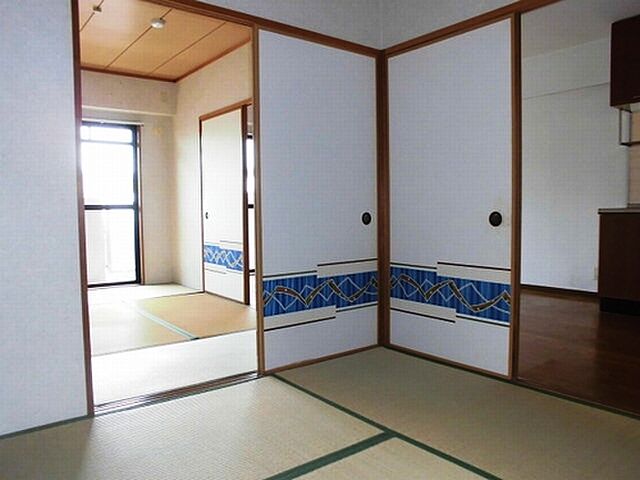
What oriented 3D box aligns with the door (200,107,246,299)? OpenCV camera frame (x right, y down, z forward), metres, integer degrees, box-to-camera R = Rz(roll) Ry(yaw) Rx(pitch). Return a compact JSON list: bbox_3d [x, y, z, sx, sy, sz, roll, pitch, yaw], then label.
[{"bbox_3d":[-0.974,-0.317,4.799,0.035,1.790,0.920,-3,4,-38],"label":"door"}]

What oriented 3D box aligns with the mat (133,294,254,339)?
[{"bbox_3d":[-1.041,0.631,4.203,0.880,0.035,1.740,-3,4,-38],"label":"mat"}]

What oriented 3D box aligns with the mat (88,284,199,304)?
[{"bbox_3d":[-2.193,0.600,4.971,1.740,0.035,0.870,-3,4,-38],"label":"mat"}]

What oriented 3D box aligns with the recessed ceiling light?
[{"bbox_3d":[-1.355,-1.792,4.011,0.130,0.040,0.130,-3,4,-38],"label":"recessed ceiling light"}]

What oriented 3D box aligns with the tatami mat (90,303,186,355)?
[{"bbox_3d":[-1.732,0.668,3.664,0.880,0.035,1.740,-3,4,-38],"label":"tatami mat"}]

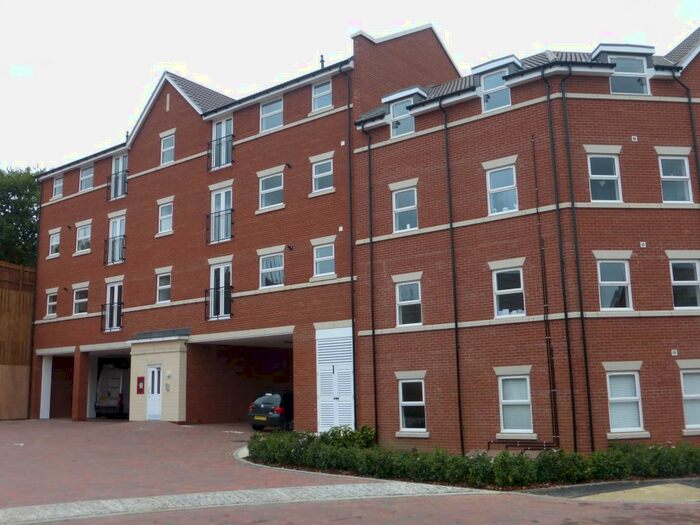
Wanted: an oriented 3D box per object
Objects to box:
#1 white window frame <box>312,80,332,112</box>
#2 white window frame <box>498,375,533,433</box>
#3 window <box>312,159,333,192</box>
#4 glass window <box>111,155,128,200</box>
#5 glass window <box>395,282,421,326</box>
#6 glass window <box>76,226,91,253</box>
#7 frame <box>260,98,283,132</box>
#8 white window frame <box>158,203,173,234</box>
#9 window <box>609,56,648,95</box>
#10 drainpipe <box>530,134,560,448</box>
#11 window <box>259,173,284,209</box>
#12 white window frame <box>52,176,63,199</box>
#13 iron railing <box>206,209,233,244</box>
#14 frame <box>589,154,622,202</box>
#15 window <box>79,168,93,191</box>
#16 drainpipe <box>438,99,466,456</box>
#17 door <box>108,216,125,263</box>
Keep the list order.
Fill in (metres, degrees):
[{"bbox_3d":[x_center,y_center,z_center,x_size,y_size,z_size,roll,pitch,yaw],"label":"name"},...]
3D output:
[{"bbox_3d":[-0.937,-5.666,23.364,0.840,1.000,0.100,-9,-13,36],"label":"white window frame"},{"bbox_3d":[4.346,3.727,18.019,0.850,1.460,0.100,-9,-13,35],"label":"white window frame"},{"bbox_3d":[-0.879,-2.883,22.931,0.921,1.011,0.100,-9,-12,36],"label":"window"},{"bbox_3d":[-9.977,-3.758,29.919,1.224,2.049,0.120,-9,-12,36],"label":"glass window"},{"bbox_3d":[1.762,1.234,20.348,0.840,1.310,0.100,-9,-13,35],"label":"glass window"},{"bbox_3d":[-11.940,-1.055,30.875,1.070,1.120,0.100,-9,-13,36],"label":"glass window"},{"bbox_3d":[-2.809,-5.306,24.713,1.110,1.130,0.100,-9,-13,36],"label":"frame"},{"bbox_3d":[-7.363,-1.777,27.636,0.914,1.181,0.100,-9,-12,36],"label":"white window frame"},{"bbox_3d":[7.663,-5.128,18.855,1.100,1.100,0.100,0,-11,-7],"label":"window"},{"bbox_3d":[5.009,0.550,17.728,0.190,8.050,0.120,-9,-13,37],"label":"drainpipe"},{"bbox_3d":[-2.725,-2.514,24.262,1.228,1.141,0.100,-9,-12,36],"label":"window"},{"bbox_3d":[-13.864,-3.624,32.808,0.928,1.009,0.100,-9,-12,36],"label":"white window frame"},{"bbox_3d":[-4.814,-1.304,25.411,1.380,1.120,0.130,-9,-13,36],"label":"iron railing"},{"bbox_3d":[6.763,-2.205,18.166,0.895,1.312,0.110,0,-11,-7],"label":"frame"},{"bbox_3d":[-12.007,-3.852,31.447,1.181,1.149,0.100,-9,-12,36],"label":"window"},{"bbox_3d":[2.889,0.250,19.409,0.110,10.330,0.250,-9,-13,35],"label":"drainpipe"},{"bbox_3d":[-9.960,-0.954,29.368,1.100,2.020,0.100,-9,-13,36],"label":"door"}]

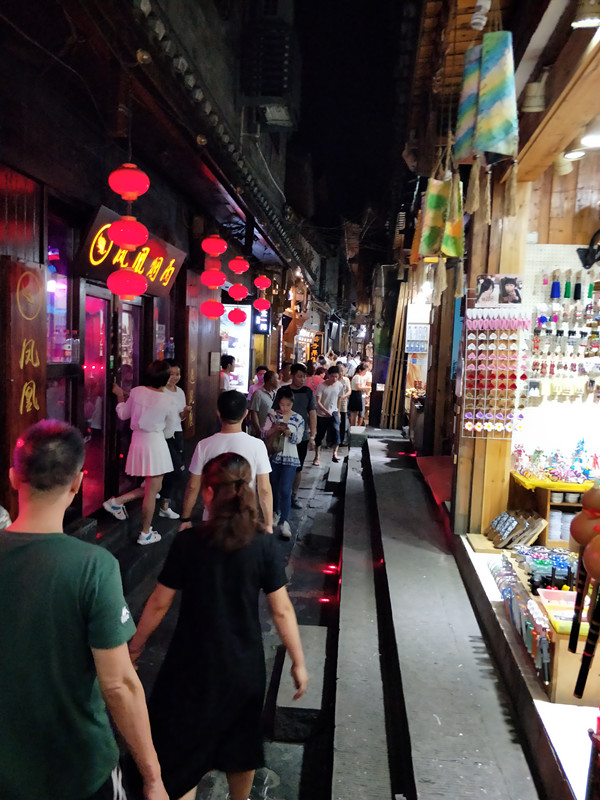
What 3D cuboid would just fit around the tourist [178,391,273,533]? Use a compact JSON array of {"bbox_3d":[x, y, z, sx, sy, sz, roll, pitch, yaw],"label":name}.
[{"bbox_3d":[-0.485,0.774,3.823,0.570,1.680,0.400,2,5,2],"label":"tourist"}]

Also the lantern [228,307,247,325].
[{"bbox_3d":[-1.023,-1.378,9.532,0.325,0.272,0.325,2,5,0],"label":"lantern"}]

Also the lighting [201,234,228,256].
[{"bbox_3d":[-1.082,-1.955,7.335,0.325,0.272,0.325,2,5,0],"label":"lighting"}]

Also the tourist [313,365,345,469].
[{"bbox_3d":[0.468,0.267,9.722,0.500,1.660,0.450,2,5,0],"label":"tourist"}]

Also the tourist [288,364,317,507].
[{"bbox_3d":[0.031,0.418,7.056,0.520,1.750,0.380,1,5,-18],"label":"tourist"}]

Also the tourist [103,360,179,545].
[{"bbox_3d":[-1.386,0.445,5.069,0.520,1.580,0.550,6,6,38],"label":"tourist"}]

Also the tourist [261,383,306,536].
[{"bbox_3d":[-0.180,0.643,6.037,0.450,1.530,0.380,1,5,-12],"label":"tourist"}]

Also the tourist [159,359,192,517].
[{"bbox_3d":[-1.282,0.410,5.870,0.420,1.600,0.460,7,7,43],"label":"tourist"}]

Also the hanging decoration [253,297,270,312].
[{"bbox_3d":[-0.740,-1.855,11.245,0.325,0.272,0.325,2,5,0],"label":"hanging decoration"}]

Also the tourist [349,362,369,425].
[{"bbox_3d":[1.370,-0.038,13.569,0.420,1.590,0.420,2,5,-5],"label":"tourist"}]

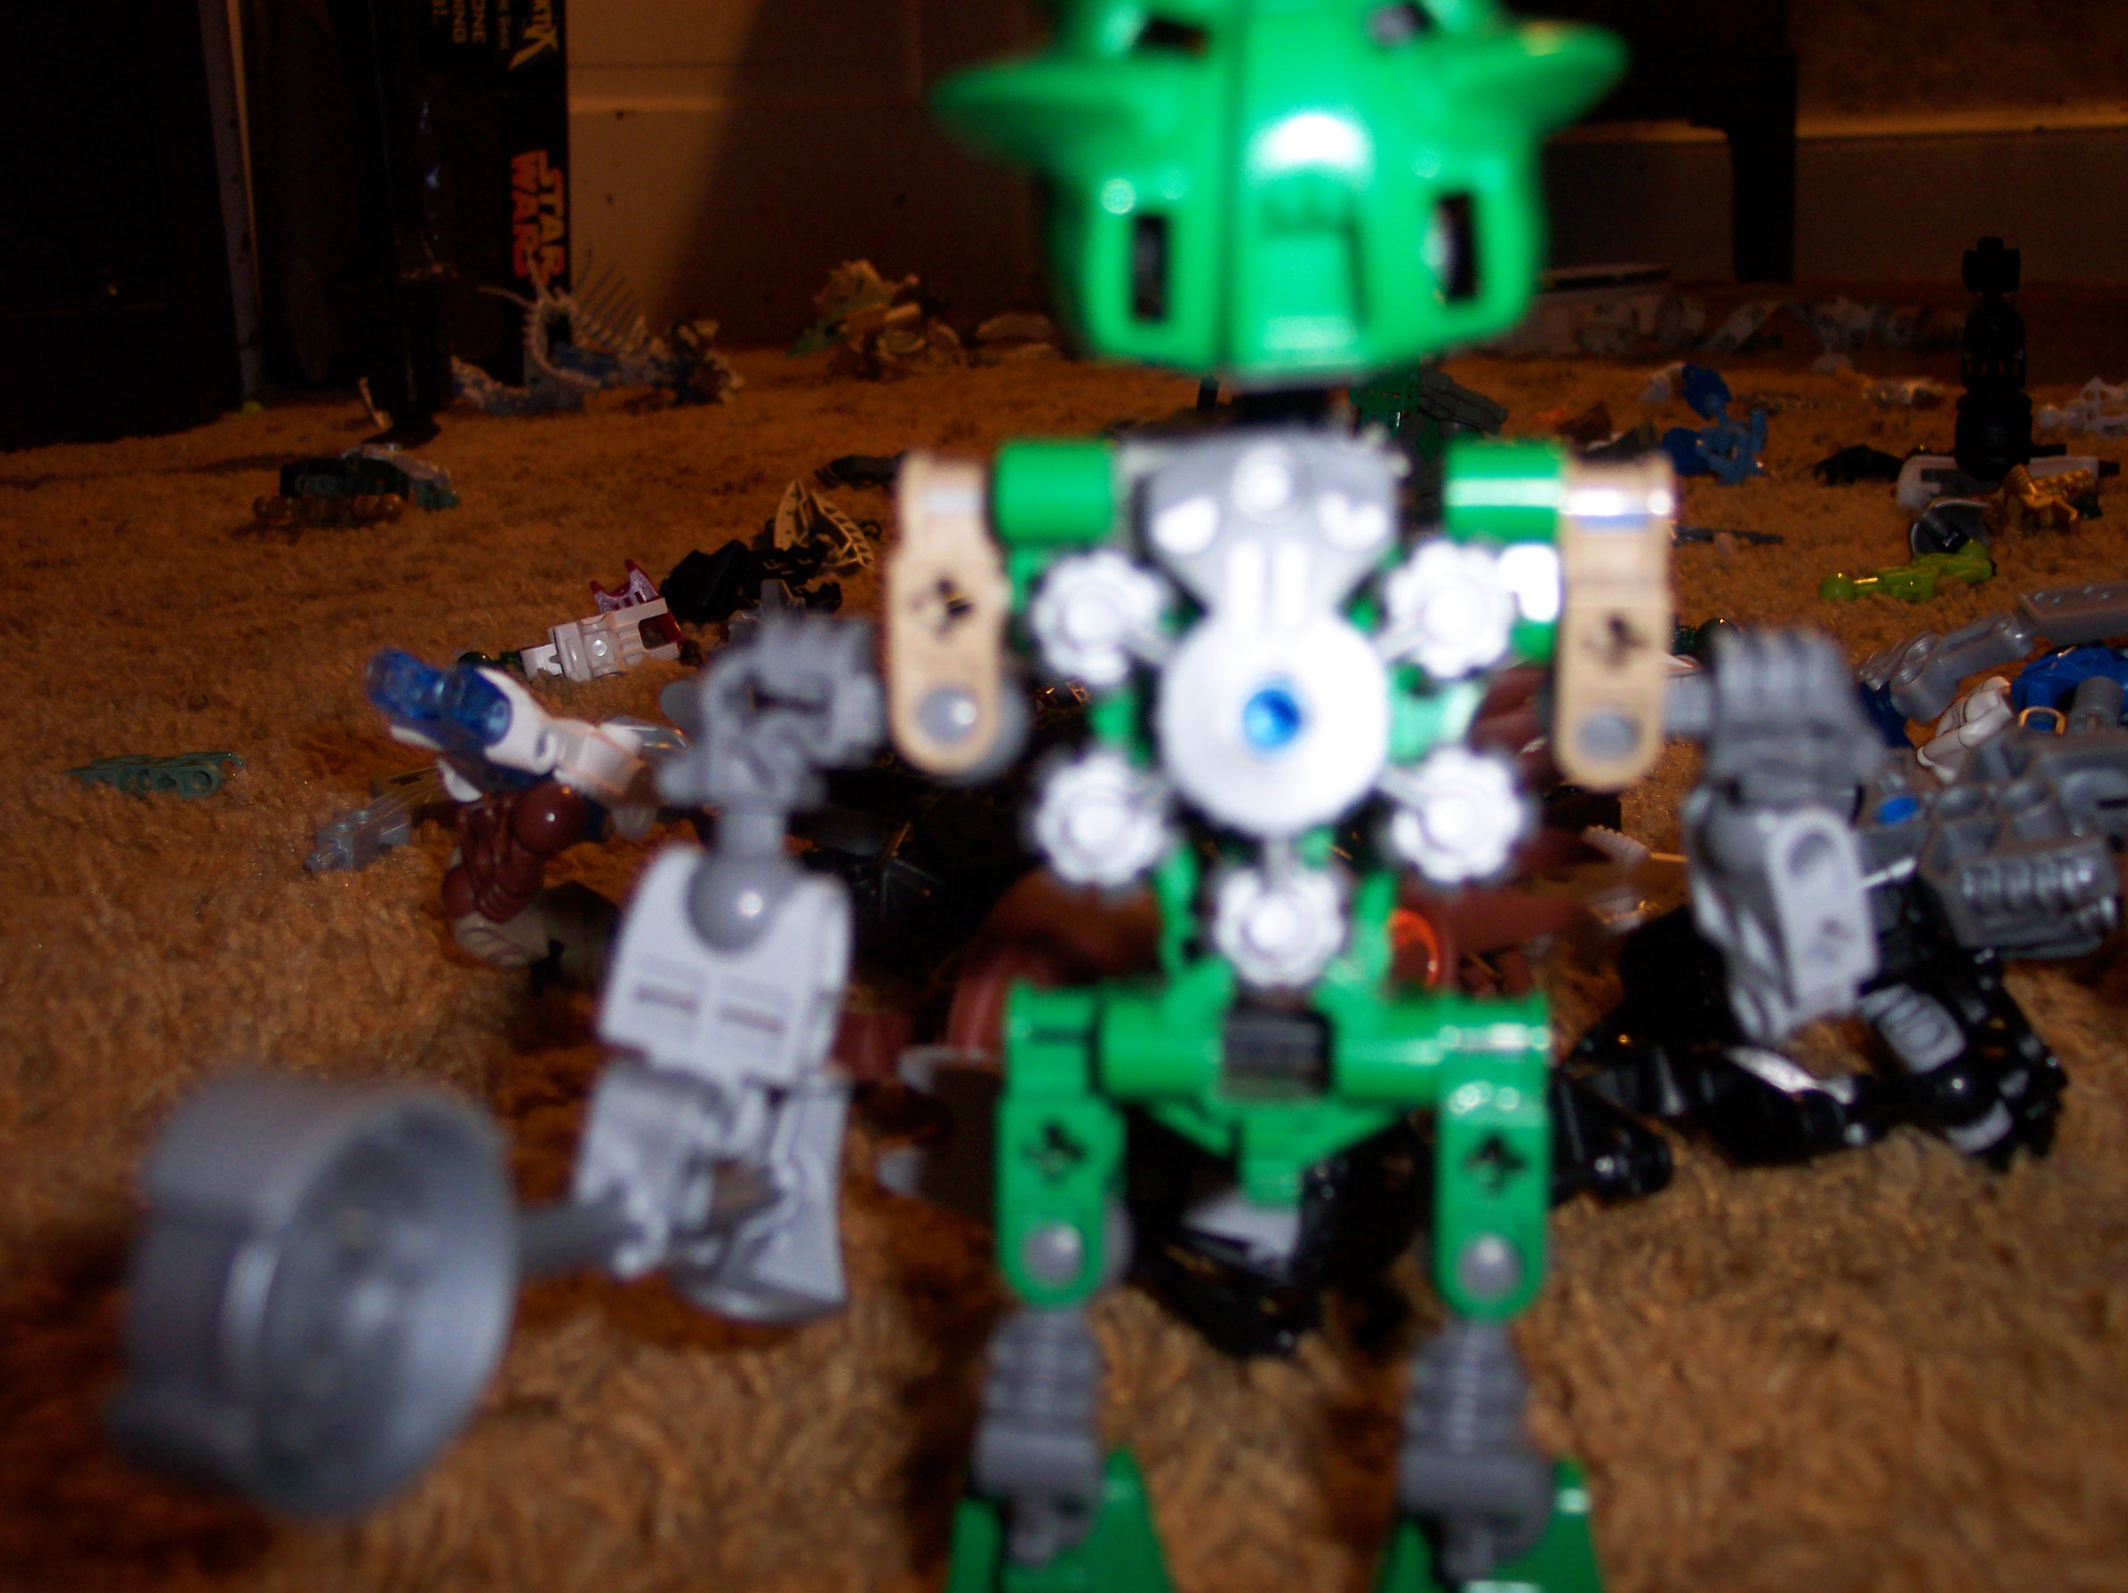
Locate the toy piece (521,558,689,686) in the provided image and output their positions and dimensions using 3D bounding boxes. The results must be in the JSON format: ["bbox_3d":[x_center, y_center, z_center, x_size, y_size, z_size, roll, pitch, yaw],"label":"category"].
[{"bbox_3d":[-0.118,-0.044,0.593,0.041,0.027,0.021,-16,7,-16],"label":"toy piece"}]

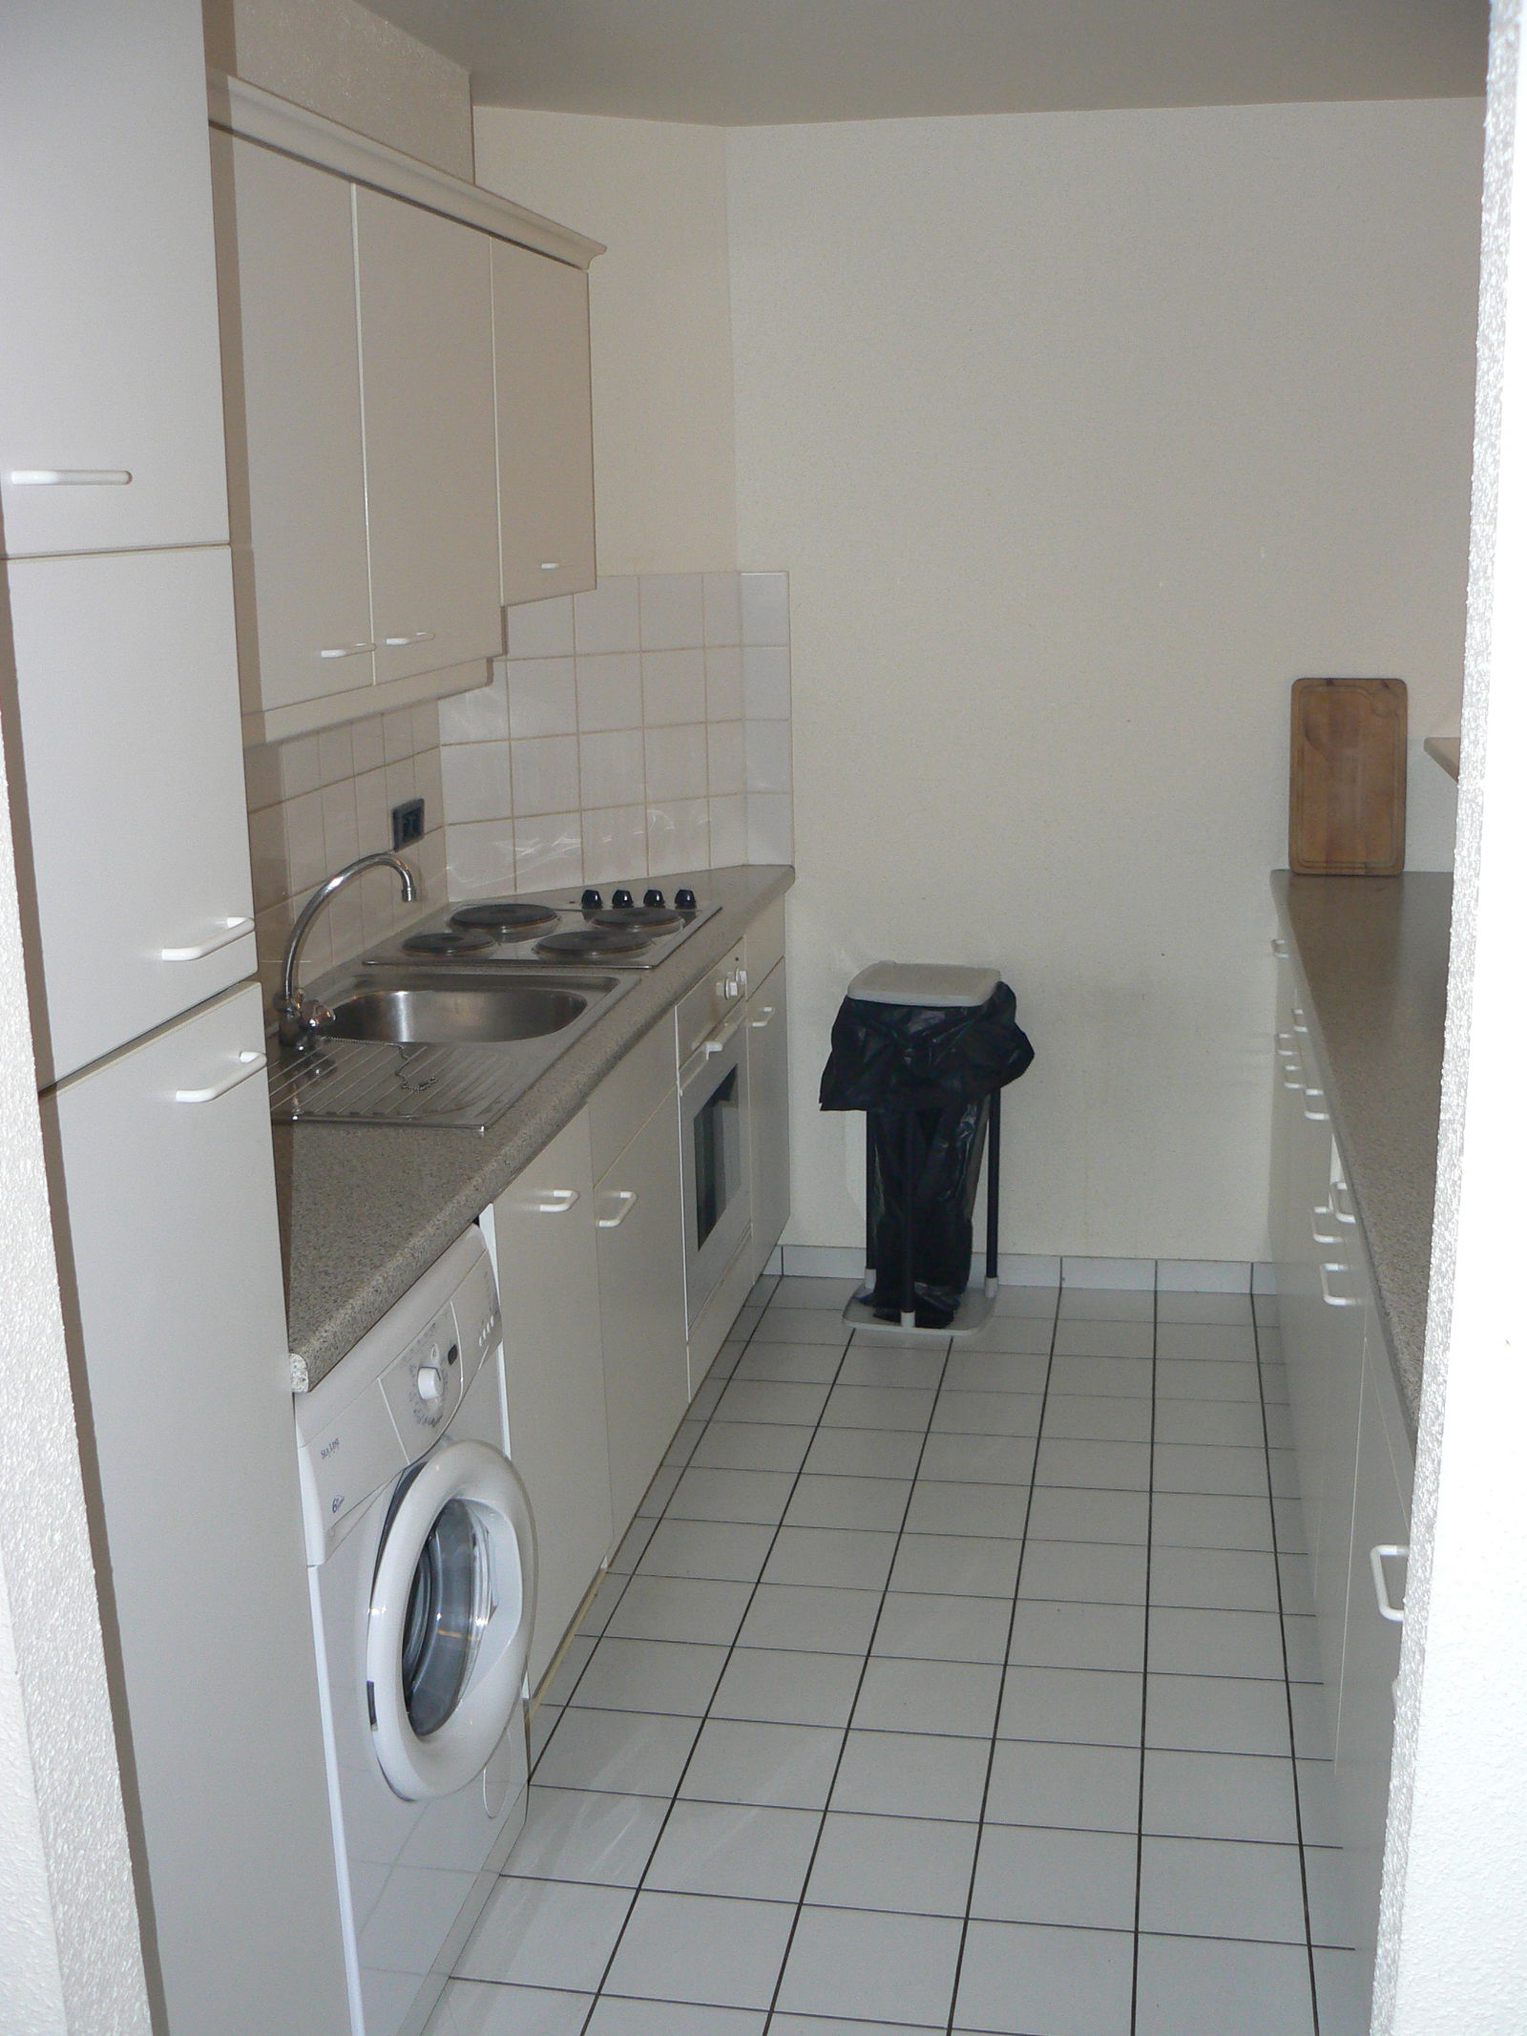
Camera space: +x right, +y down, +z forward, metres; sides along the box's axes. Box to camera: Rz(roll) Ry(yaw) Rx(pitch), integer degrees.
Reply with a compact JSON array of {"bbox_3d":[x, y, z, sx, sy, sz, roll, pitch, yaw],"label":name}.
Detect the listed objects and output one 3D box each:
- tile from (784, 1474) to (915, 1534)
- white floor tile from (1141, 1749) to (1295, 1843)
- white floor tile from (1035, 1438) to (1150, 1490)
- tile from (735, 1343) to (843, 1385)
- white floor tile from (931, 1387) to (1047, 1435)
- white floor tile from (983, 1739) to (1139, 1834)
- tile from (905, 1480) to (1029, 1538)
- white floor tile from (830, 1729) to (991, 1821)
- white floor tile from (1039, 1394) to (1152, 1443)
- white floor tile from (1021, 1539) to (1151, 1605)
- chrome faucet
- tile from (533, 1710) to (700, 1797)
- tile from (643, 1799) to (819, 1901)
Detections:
[{"bbox_3d":[0.144,0.815,3.544,0.198,0.010,0.198,1,13,11],"label":"tile"},{"bbox_3d":[0.592,1.011,2.744,0.200,0.010,0.200,1,13,11],"label":"white floor tile"},{"bbox_3d":[0.571,0.776,3.663,0.198,0.010,0.198,1,13,11],"label":"white floor tile"},{"bbox_3d":[0.058,0.680,4.141,0.200,0.010,0.200,1,13,10],"label":"tile"},{"bbox_3d":[0.412,0.730,3.876,0.198,0.010,0.198,1,13,10],"label":"white floor tile"},{"bbox_3d":[0.392,1.002,2.753,0.197,0.010,0.197,1,13,11],"label":"white floor tile"},{"bbox_3d":[0.339,0.817,3.508,0.198,0.010,0.198,1,13,11],"label":"tile"},{"bbox_3d":[0.197,0.999,2.789,0.197,0.010,0.197,1,13,11],"label":"white floor tile"},{"bbox_3d":[0.622,0.751,3.946,0.200,0.010,0.200,1,13,11],"label":"white floor tile"},{"bbox_3d":[0.509,0.884,3.361,0.200,0.010,0.200,1,13,11],"label":"white floor tile"},{"bbox_3d":[-0.590,-0.098,2.967,0.220,0.250,0.110,-6,14,-19],"label":"chrome faucet"},{"bbox_3d":[-0.192,0.975,2.806,0.200,0.010,0.200,1,13,10],"label":"tile"},{"bbox_3d":[-0.035,1.018,2.579,0.198,0.010,0.198,1,13,10],"label":"tile"}]

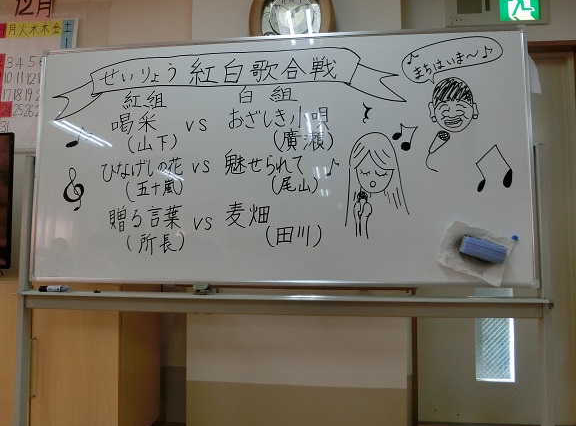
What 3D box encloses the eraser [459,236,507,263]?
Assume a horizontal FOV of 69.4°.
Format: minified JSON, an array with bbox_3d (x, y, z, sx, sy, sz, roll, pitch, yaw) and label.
[{"bbox_3d":[0.647,0.122,1.379,0.135,0.053,0.036,17,-3,7],"label":"eraser"}]

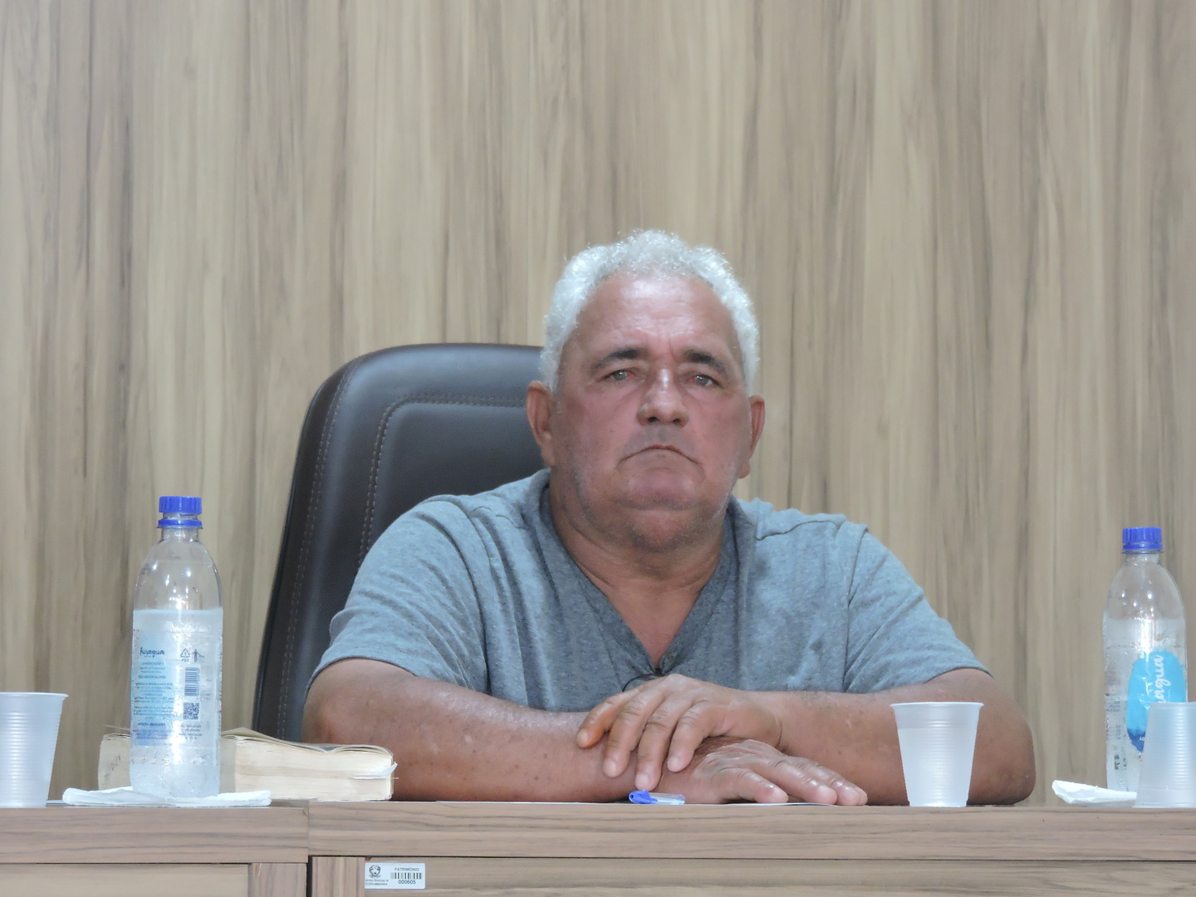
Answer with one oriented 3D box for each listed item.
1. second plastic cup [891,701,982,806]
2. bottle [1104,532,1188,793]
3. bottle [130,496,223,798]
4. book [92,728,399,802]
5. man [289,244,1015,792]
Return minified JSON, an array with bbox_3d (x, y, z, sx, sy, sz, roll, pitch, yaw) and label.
[{"bbox_3d":[0.254,0.230,4.790,0.071,0.080,0.071,0,-5,0],"label":"second plastic cup"},{"bbox_3d":[0.421,0.166,4.910,0.065,0.211,0.065,0,-5,0],"label":"bottle"},{"bbox_3d":[-0.299,0.142,4.560,0.064,0.215,0.064,0,-5,0],"label":"bottle"},{"bbox_3d":[-0.270,0.245,4.873,0.139,0.050,0.203,3,-6,-35],"label":"book"},{"bbox_3d":[0.056,0.447,5.020,0.570,1.230,0.680,0,-5,-4],"label":"man"}]

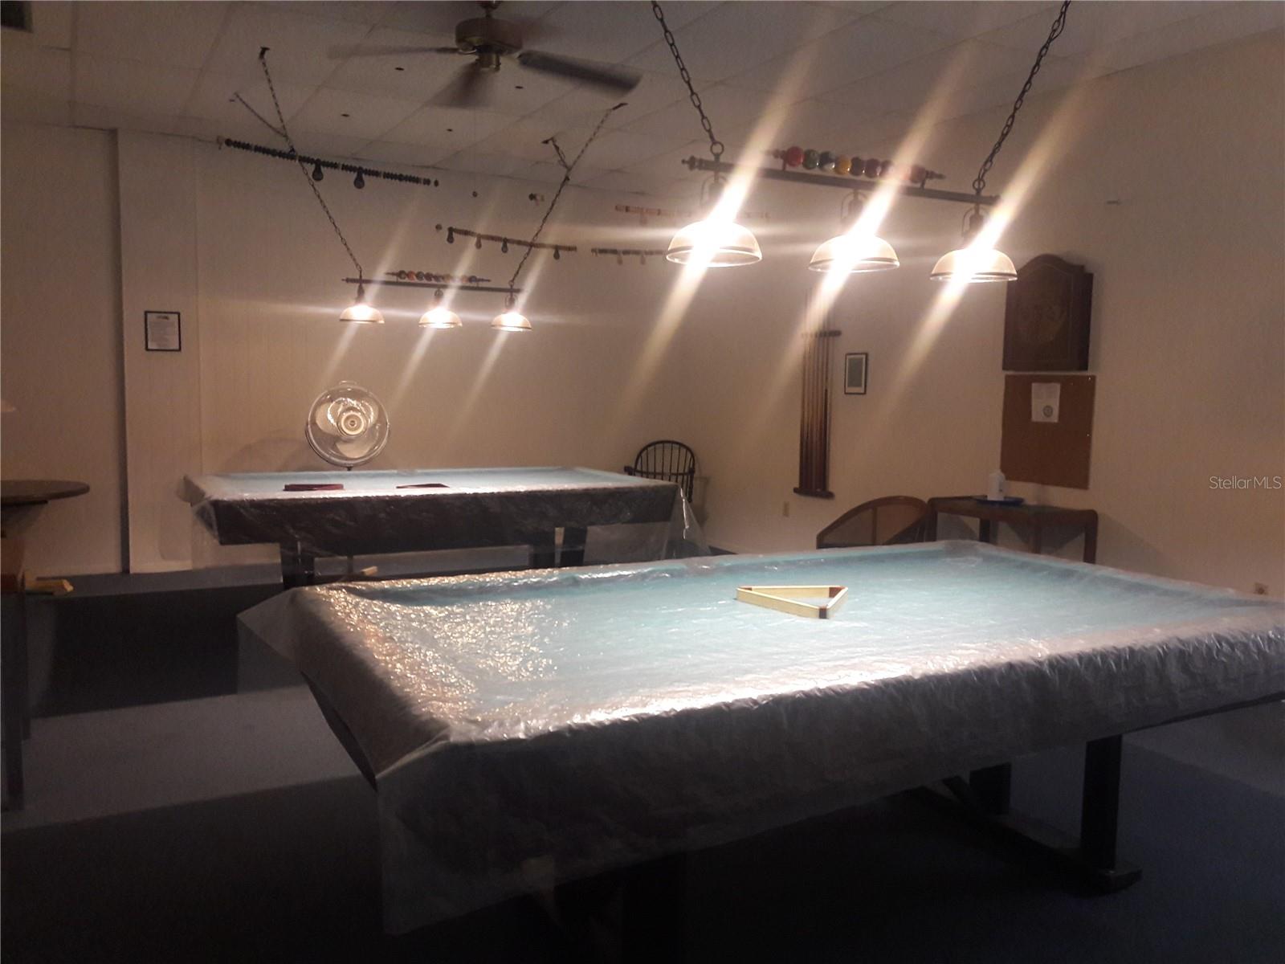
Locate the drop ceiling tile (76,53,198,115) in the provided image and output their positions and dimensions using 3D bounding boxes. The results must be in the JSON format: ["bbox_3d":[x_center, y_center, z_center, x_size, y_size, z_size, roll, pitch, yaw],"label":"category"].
[{"bbox_3d":[-2.878,-2.236,5.883,0.610,0.025,1.220,-2,7,-28],"label":"drop ceiling tile"}]

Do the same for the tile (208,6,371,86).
[{"bbox_3d":[-1.765,-2.149,5.127,0.600,0.020,1.209,-2,6,-29],"label":"tile"}]

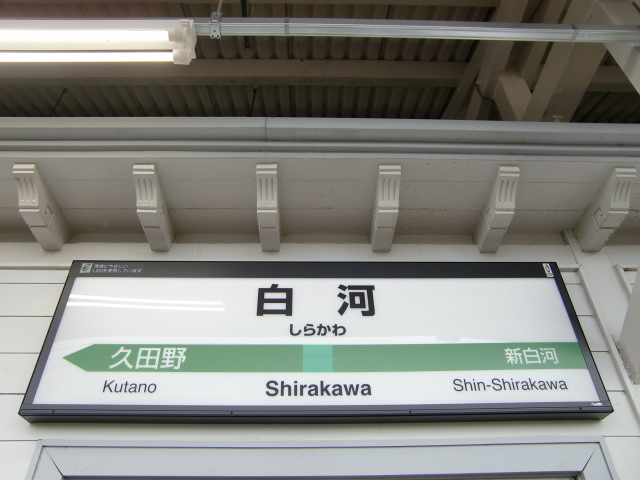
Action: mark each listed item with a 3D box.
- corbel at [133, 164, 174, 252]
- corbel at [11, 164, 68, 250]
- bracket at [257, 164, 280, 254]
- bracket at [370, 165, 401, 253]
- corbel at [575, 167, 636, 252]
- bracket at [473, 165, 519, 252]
[{"bbox_3d":[-0.662,-0.115,2.055,0.074,0.103,0.389,0,-40,-1],"label":"corbel"},{"bbox_3d":[-1.105,-0.117,2.044,0.074,0.103,0.389,0,-40,-1],"label":"corbel"},{"bbox_3d":[-0.202,-0.114,2.067,0.074,0.103,0.389,0,-40,-1],"label":"bracket"},{"bbox_3d":[0.265,-0.113,2.079,0.074,0.103,0.389,0,-40,-1],"label":"bracket"},{"bbox_3d":[1.169,-0.110,2.102,0.074,0.103,0.389,0,-40,-1],"label":"corbel"},{"bbox_3d":[0.720,-0.111,2.091,0.074,0.103,0.389,0,-40,-1],"label":"bracket"}]

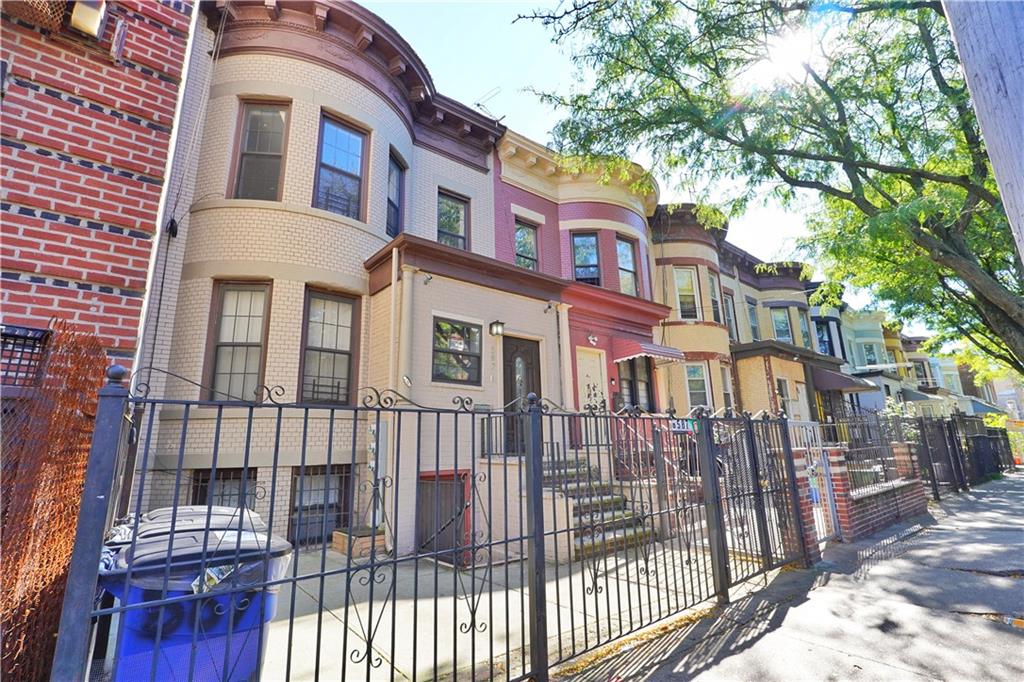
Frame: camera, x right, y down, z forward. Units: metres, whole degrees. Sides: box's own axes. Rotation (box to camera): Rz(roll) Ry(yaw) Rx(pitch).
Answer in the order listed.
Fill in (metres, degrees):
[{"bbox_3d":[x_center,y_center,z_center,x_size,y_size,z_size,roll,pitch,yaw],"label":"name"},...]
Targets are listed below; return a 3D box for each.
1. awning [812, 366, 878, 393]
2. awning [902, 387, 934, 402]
[{"bbox_3d":[12.452,1.365,16.953,1.549,0.968,1.598,9,-17,-38],"label":"awning"},{"bbox_3d":[22.049,2.902,24.473,2.600,0.750,0.950,9,-16,-37],"label":"awning"}]

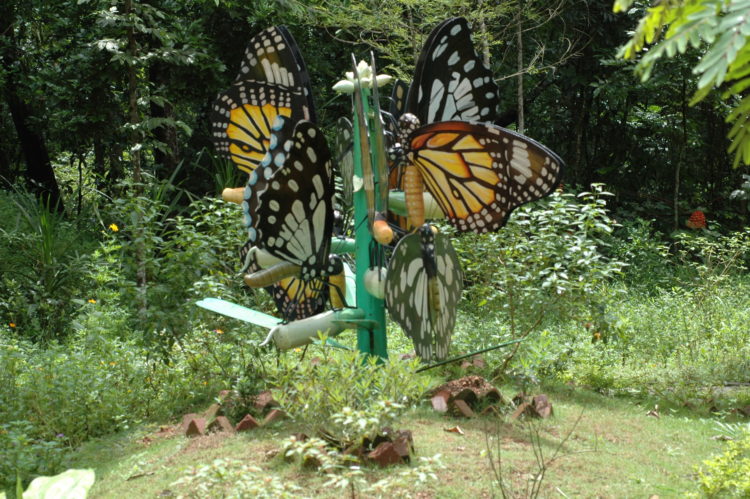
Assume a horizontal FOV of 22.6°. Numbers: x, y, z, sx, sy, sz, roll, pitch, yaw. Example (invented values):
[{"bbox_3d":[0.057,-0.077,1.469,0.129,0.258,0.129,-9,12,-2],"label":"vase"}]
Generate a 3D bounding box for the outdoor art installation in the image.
[{"bbox_3d":[0.050,-0.420,15.000,2.850,2.850,2.500,0,3,0],"label":"outdoor art installation"}]

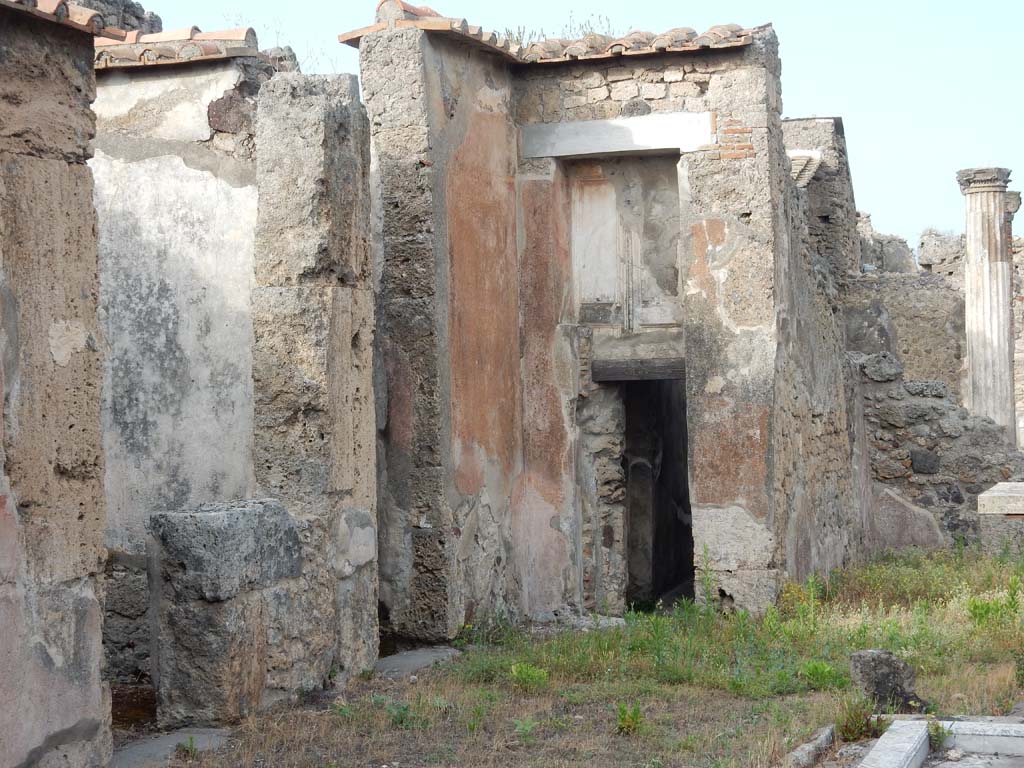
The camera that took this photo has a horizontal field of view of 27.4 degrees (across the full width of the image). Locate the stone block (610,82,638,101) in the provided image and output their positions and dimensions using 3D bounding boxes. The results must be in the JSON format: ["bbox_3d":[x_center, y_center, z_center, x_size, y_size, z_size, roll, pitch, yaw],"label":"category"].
[{"bbox_3d":[0.855,-2.214,15.900,0.205,0.140,0.180,-1,0,17],"label":"stone block"}]

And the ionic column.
[{"bbox_3d":[5.794,-0.479,25.488,0.660,4.300,0.660,-1,0,17],"label":"ionic column"}]

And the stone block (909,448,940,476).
[{"bbox_3d":[3.990,0.749,20.300,0.295,0.250,0.220,-1,0,17],"label":"stone block"}]

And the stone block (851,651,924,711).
[{"bbox_3d":[1.957,1.541,10.900,0.360,0.315,0.300,-1,0,17],"label":"stone block"}]

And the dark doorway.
[{"bbox_3d":[1.126,0.834,16.150,0.520,1.740,0.300,-1,0,17],"label":"dark doorway"}]

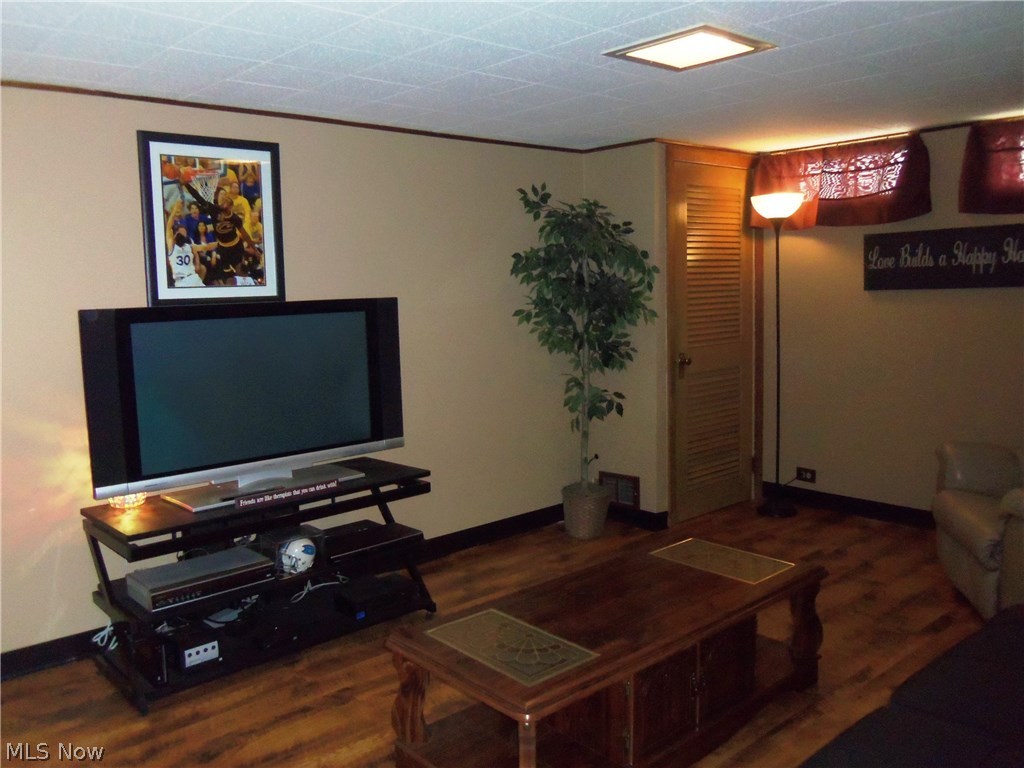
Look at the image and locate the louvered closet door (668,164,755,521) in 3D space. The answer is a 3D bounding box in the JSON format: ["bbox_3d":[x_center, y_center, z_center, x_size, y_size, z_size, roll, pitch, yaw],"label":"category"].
[{"bbox_3d":[1.169,-0.247,4.841,0.769,2.003,0.044,-7,9,-40],"label":"louvered closet door"}]

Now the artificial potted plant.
[{"bbox_3d":[0.383,-0.105,4.418,0.588,1.873,0.568,-7,9,-40],"label":"artificial potted plant"}]

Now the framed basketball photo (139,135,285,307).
[{"bbox_3d":[-1.195,-0.648,3.350,0.566,0.671,0.030,-7,9,-40],"label":"framed basketball photo"}]

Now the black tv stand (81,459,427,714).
[{"bbox_3d":[-0.937,0.708,3.257,1.206,0.600,0.518,-7,9,-40],"label":"black tv stand"}]

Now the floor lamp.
[{"bbox_3d":[1.536,-0.157,4.774,0.279,1.828,0.279,-7,9,-40],"label":"floor lamp"}]

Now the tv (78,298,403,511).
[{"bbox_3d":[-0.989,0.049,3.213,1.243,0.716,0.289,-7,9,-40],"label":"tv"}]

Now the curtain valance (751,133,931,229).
[{"bbox_3d":[1.803,-1.100,4.599,0.130,0.456,0.966,-7,9,-40],"label":"curtain valance"}]

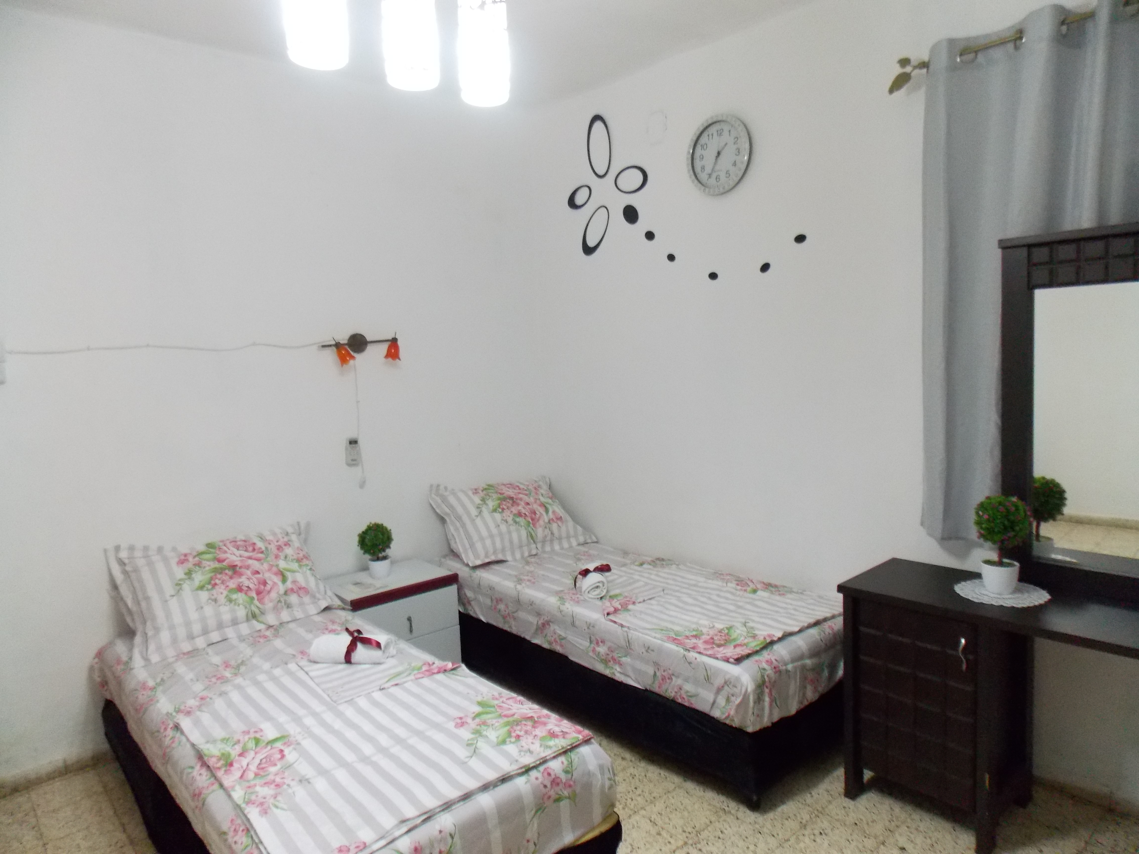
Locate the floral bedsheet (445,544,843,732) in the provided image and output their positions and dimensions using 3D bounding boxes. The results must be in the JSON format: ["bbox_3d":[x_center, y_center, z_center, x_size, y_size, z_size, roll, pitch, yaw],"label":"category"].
[{"bbox_3d":[0.239,0.752,3.264,0.825,0.230,1.885,-8,8,-40],"label":"floral bedsheet"}]

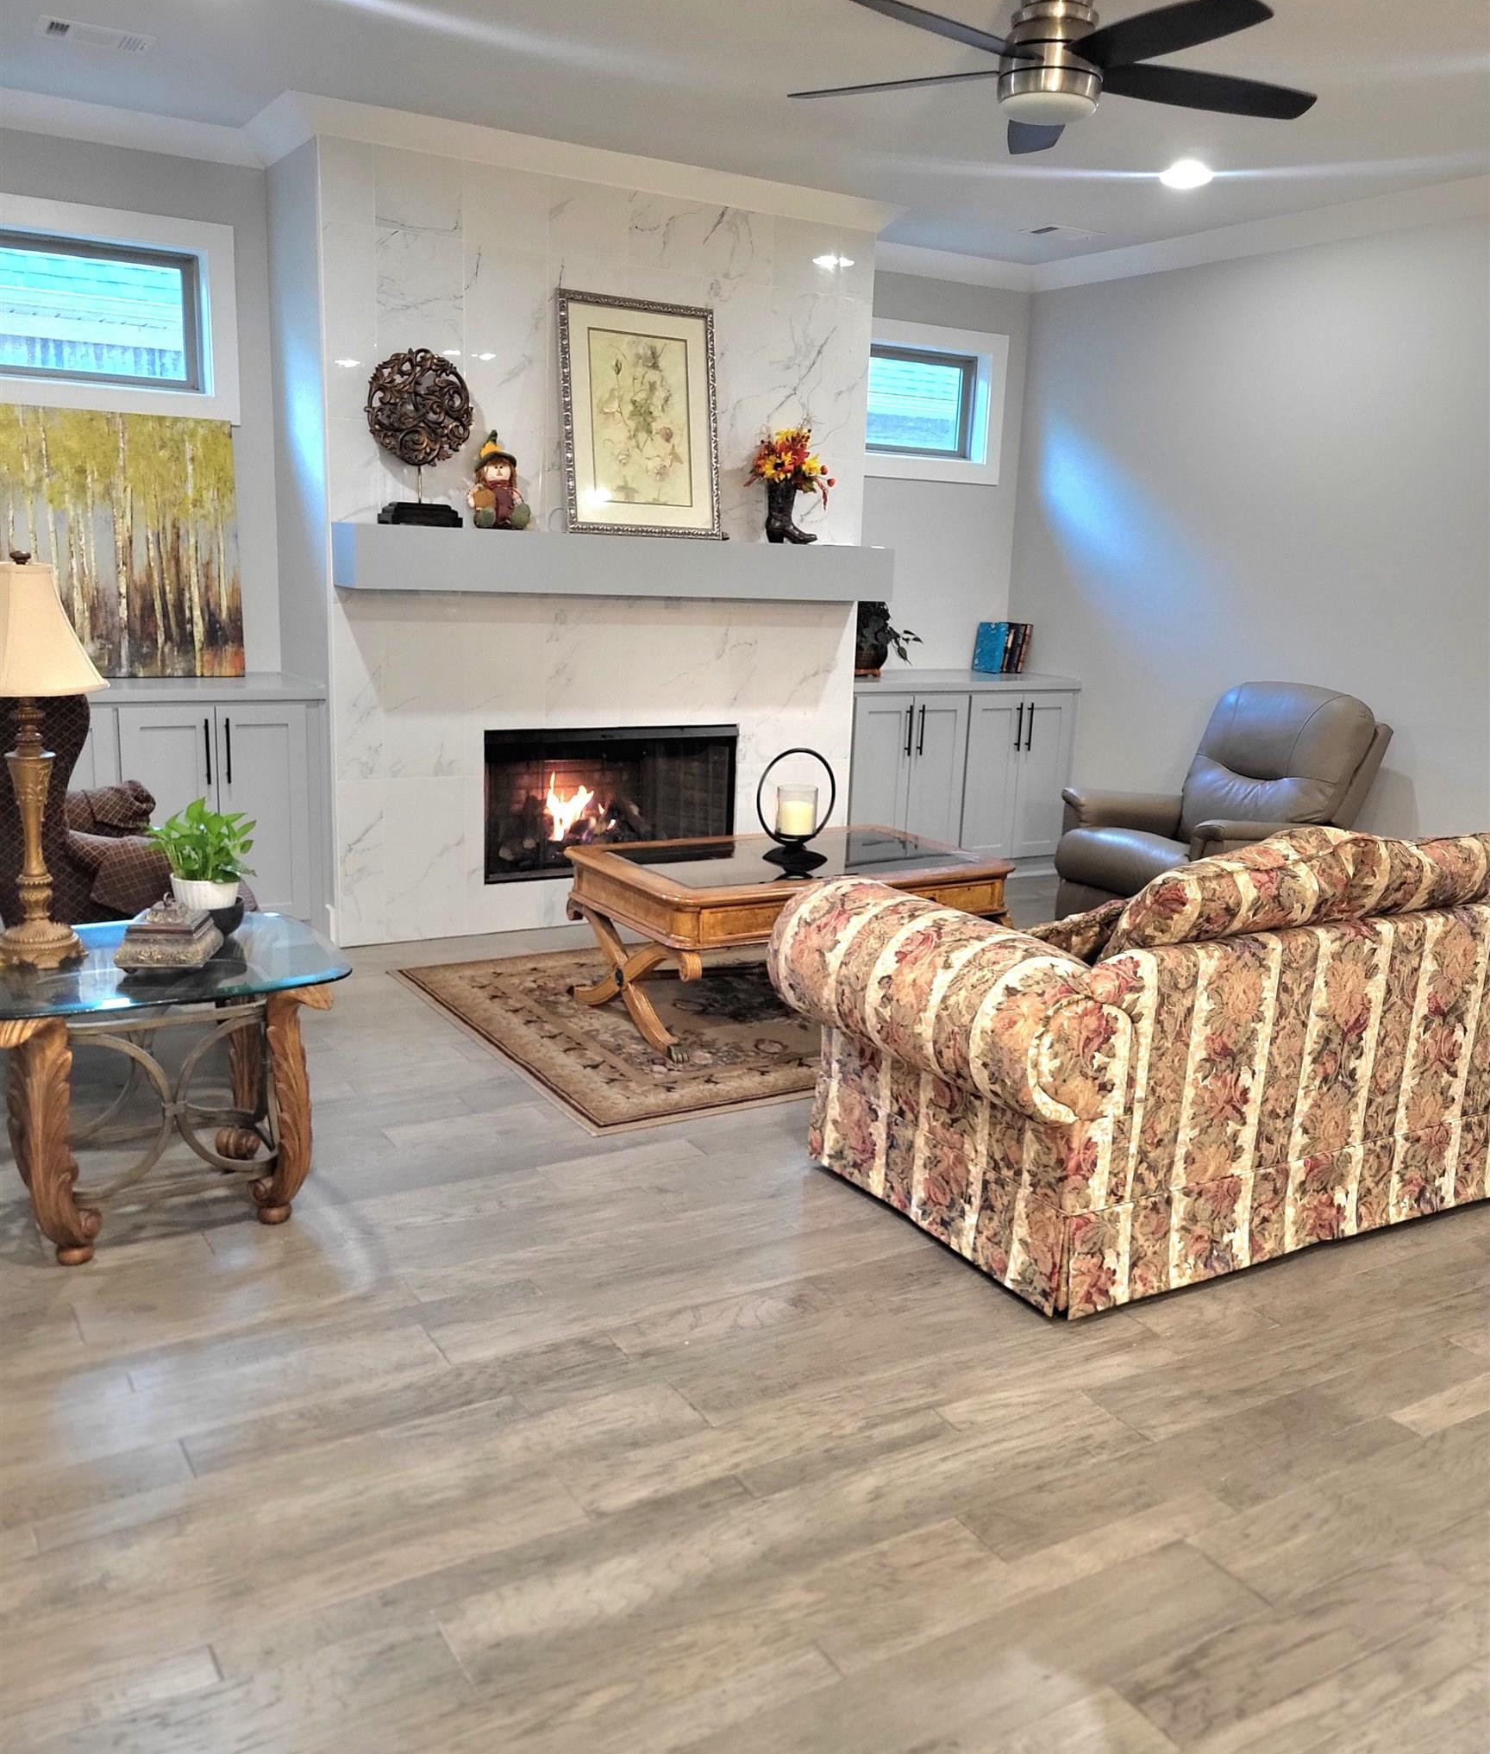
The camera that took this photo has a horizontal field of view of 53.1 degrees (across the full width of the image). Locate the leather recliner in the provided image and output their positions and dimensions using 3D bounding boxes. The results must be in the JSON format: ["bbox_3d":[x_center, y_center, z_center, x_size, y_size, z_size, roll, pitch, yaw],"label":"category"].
[{"bbox_3d":[1.764,-0.194,5.508,0.920,1.010,0.810,-2,13,-18],"label":"leather recliner"}]

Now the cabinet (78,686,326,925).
[{"bbox_3d":[-2.157,-0.188,5.063,1.342,0.901,0.567,-6,15,-32],"label":"cabinet"}]

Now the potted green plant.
[{"bbox_3d":[-1.177,-0.024,3.233,0.230,0.285,0.220,-6,15,-32],"label":"potted green plant"}]

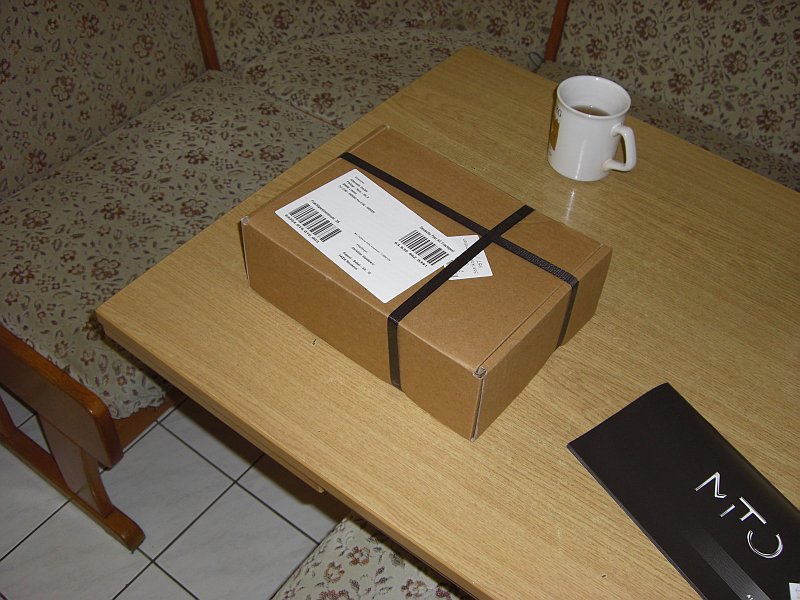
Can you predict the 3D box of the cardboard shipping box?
[{"bbox_3d":[0.024,-0.031,0.839,0.274,0.090,0.203,33,53,24],"label":"cardboard shipping box"}]

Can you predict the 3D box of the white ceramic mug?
[{"bbox_3d":[0.222,-0.187,1.000,0.108,0.094,0.083,37,54,26],"label":"white ceramic mug"}]

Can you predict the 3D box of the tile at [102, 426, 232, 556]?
[{"bbox_3d":[-0.433,0.338,1.559,0.200,0.010,0.200,30,52,22],"label":"tile"}]

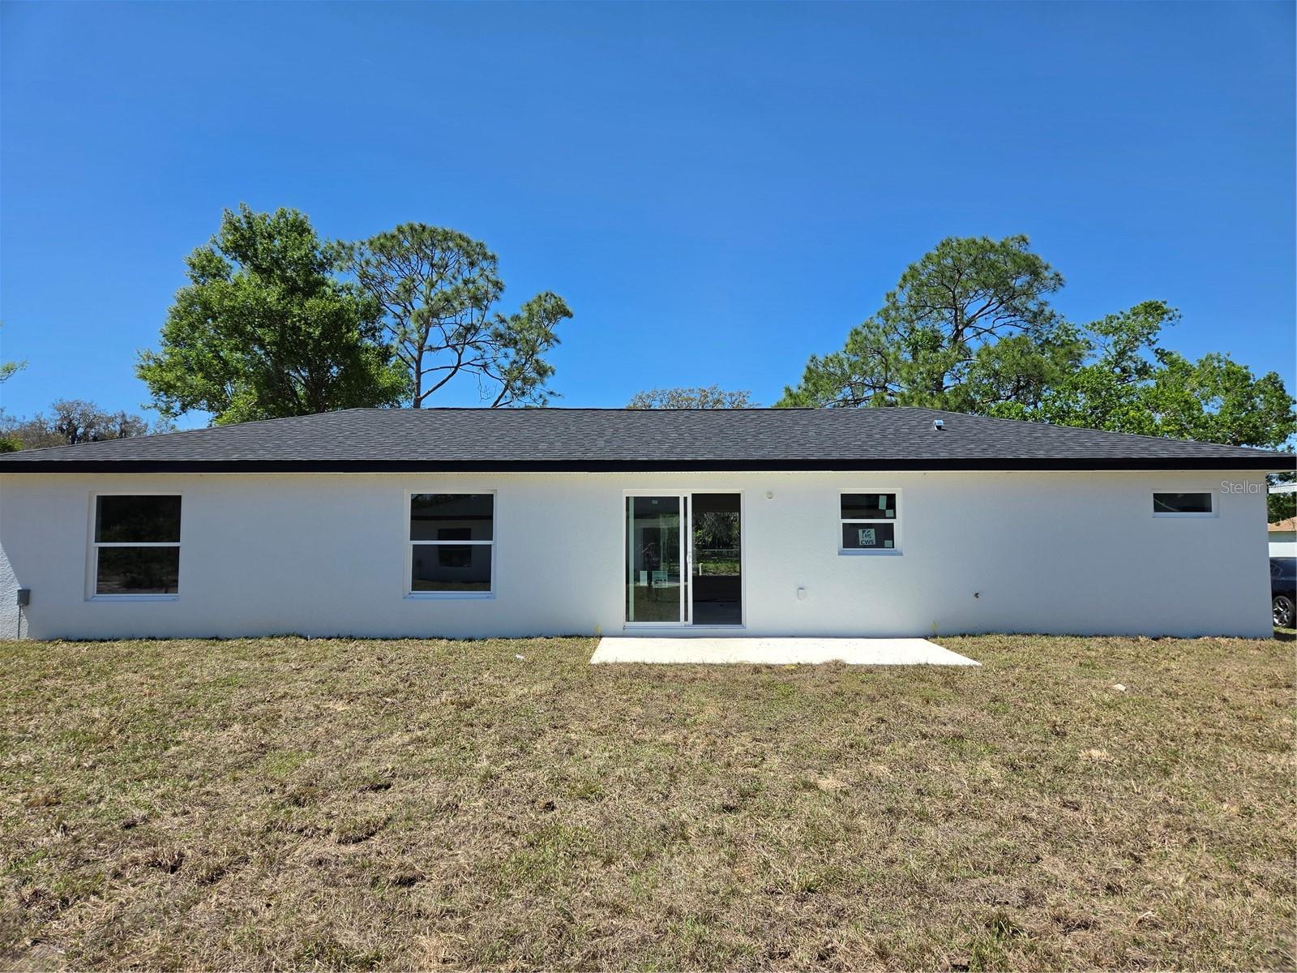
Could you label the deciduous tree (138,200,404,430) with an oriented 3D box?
[{"bbox_3d":[-14.628,-3.599,33.310,10.481,14.727,9.500,0,-4,0],"label":"deciduous tree"}]

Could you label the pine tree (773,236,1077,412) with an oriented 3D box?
[{"bbox_3d":[11.993,-3.374,36.296,12.927,14.510,10.500,0,-4,0],"label":"pine tree"}]

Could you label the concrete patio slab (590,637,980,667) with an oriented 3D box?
[{"bbox_3d":[1.722,2.321,11.911,4.868,0.110,2.429,0,-2,1],"label":"concrete patio slab"}]

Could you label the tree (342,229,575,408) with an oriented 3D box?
[{"bbox_3d":[-8.271,-3.709,37.324,9.895,15.433,8.500,0,-4,0],"label":"tree"}]

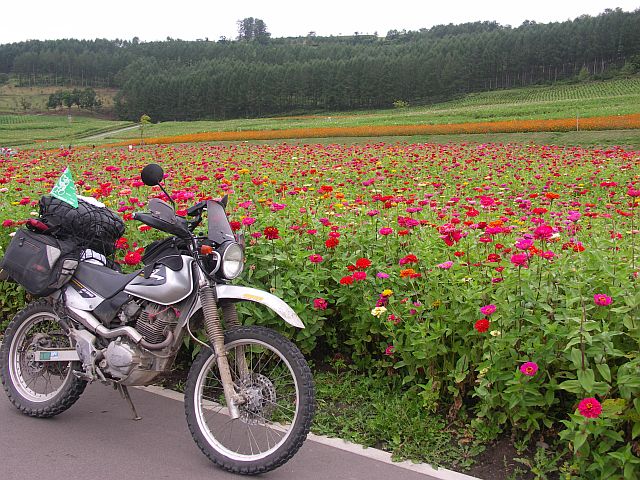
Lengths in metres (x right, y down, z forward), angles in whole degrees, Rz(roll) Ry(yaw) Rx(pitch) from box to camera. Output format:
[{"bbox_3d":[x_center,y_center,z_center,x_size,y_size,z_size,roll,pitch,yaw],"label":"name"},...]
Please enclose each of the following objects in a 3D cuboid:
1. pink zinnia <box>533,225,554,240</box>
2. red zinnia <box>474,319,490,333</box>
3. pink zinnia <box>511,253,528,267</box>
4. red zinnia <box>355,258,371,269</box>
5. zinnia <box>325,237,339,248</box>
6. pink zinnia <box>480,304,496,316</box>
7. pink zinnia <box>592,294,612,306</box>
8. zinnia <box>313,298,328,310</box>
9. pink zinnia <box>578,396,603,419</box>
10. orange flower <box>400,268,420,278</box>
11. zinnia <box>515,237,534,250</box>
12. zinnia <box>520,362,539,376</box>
[{"bbox_3d":[1.225,-0.041,3.750,0.102,0.060,0.102,3,14,18],"label":"pink zinnia"},{"bbox_3d":[0.867,0.456,3.650,0.082,0.055,0.082,2,29,14],"label":"red zinnia"},{"bbox_3d":[1.094,0.107,3.750,0.094,0.058,0.094,3,14,16],"label":"pink zinnia"},{"bbox_3d":[0.267,0.144,4.200,0.094,0.052,0.094,1,14,4],"label":"red zinnia"},{"bbox_3d":[0.072,0.019,4.300,0.088,0.056,0.088,0,13,1],"label":"zinnia"},{"bbox_3d":[0.911,0.381,3.700,0.088,0.042,0.088,2,29,14],"label":"pink zinnia"},{"bbox_3d":[1.365,0.290,3.300,0.092,0.045,0.092,4,34,23],"label":"pink zinnia"},{"bbox_3d":[0.004,0.391,4.150,0.087,0.055,0.087,0,33,0],"label":"zinnia"},{"bbox_3d":[1.155,0.717,2.920,0.097,0.050,0.092,4,51,22],"label":"pink zinnia"},{"bbox_3d":[0.549,0.204,4.200,0.097,0.045,0.097,1,14,8],"label":"orange flower"},{"bbox_3d":[1.121,0.022,3.750,0.100,0.050,0.100,3,19,17],"label":"zinnia"},{"bbox_3d":[0.995,0.615,3.250,0.087,0.045,0.083,3,44,17],"label":"zinnia"}]

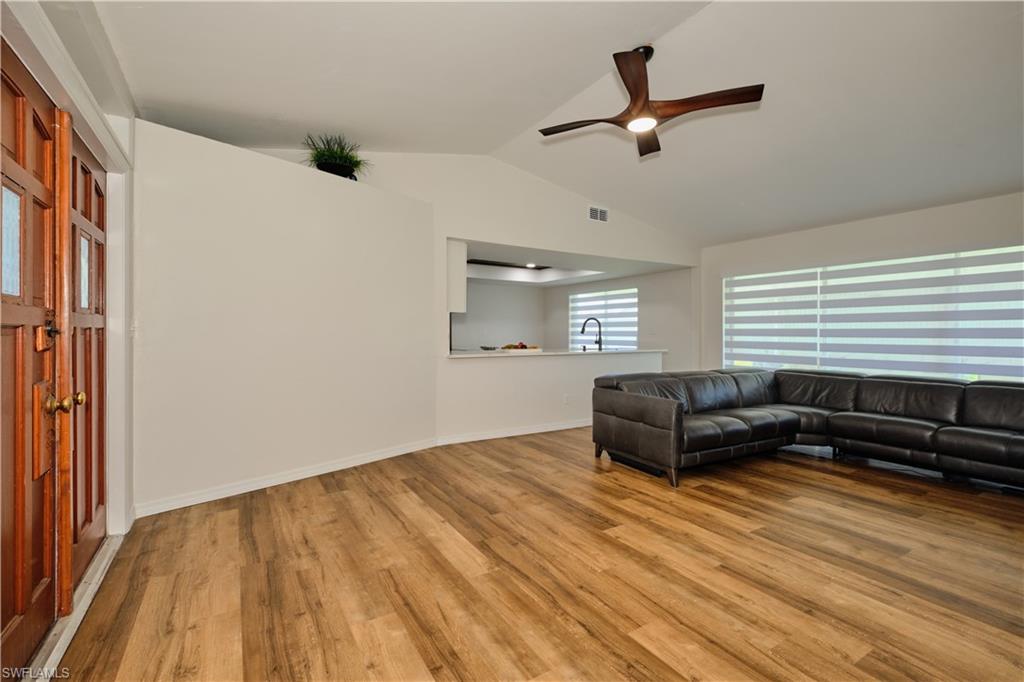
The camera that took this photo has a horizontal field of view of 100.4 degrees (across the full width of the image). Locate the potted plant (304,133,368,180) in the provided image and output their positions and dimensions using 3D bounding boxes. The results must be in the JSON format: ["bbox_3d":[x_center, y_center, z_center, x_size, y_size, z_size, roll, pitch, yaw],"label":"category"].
[{"bbox_3d":[-1.512,-1.577,3.672,0.390,0.370,0.460,0,0,42],"label":"potted plant"}]

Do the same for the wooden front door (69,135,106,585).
[{"bbox_3d":[-2.045,0.077,2.027,0.045,2.030,0.760,0,0,-33],"label":"wooden front door"}]

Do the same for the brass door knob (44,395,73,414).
[{"bbox_3d":[-1.730,0.246,1.637,0.065,0.068,0.068,0,0,-33],"label":"brass door knob"}]

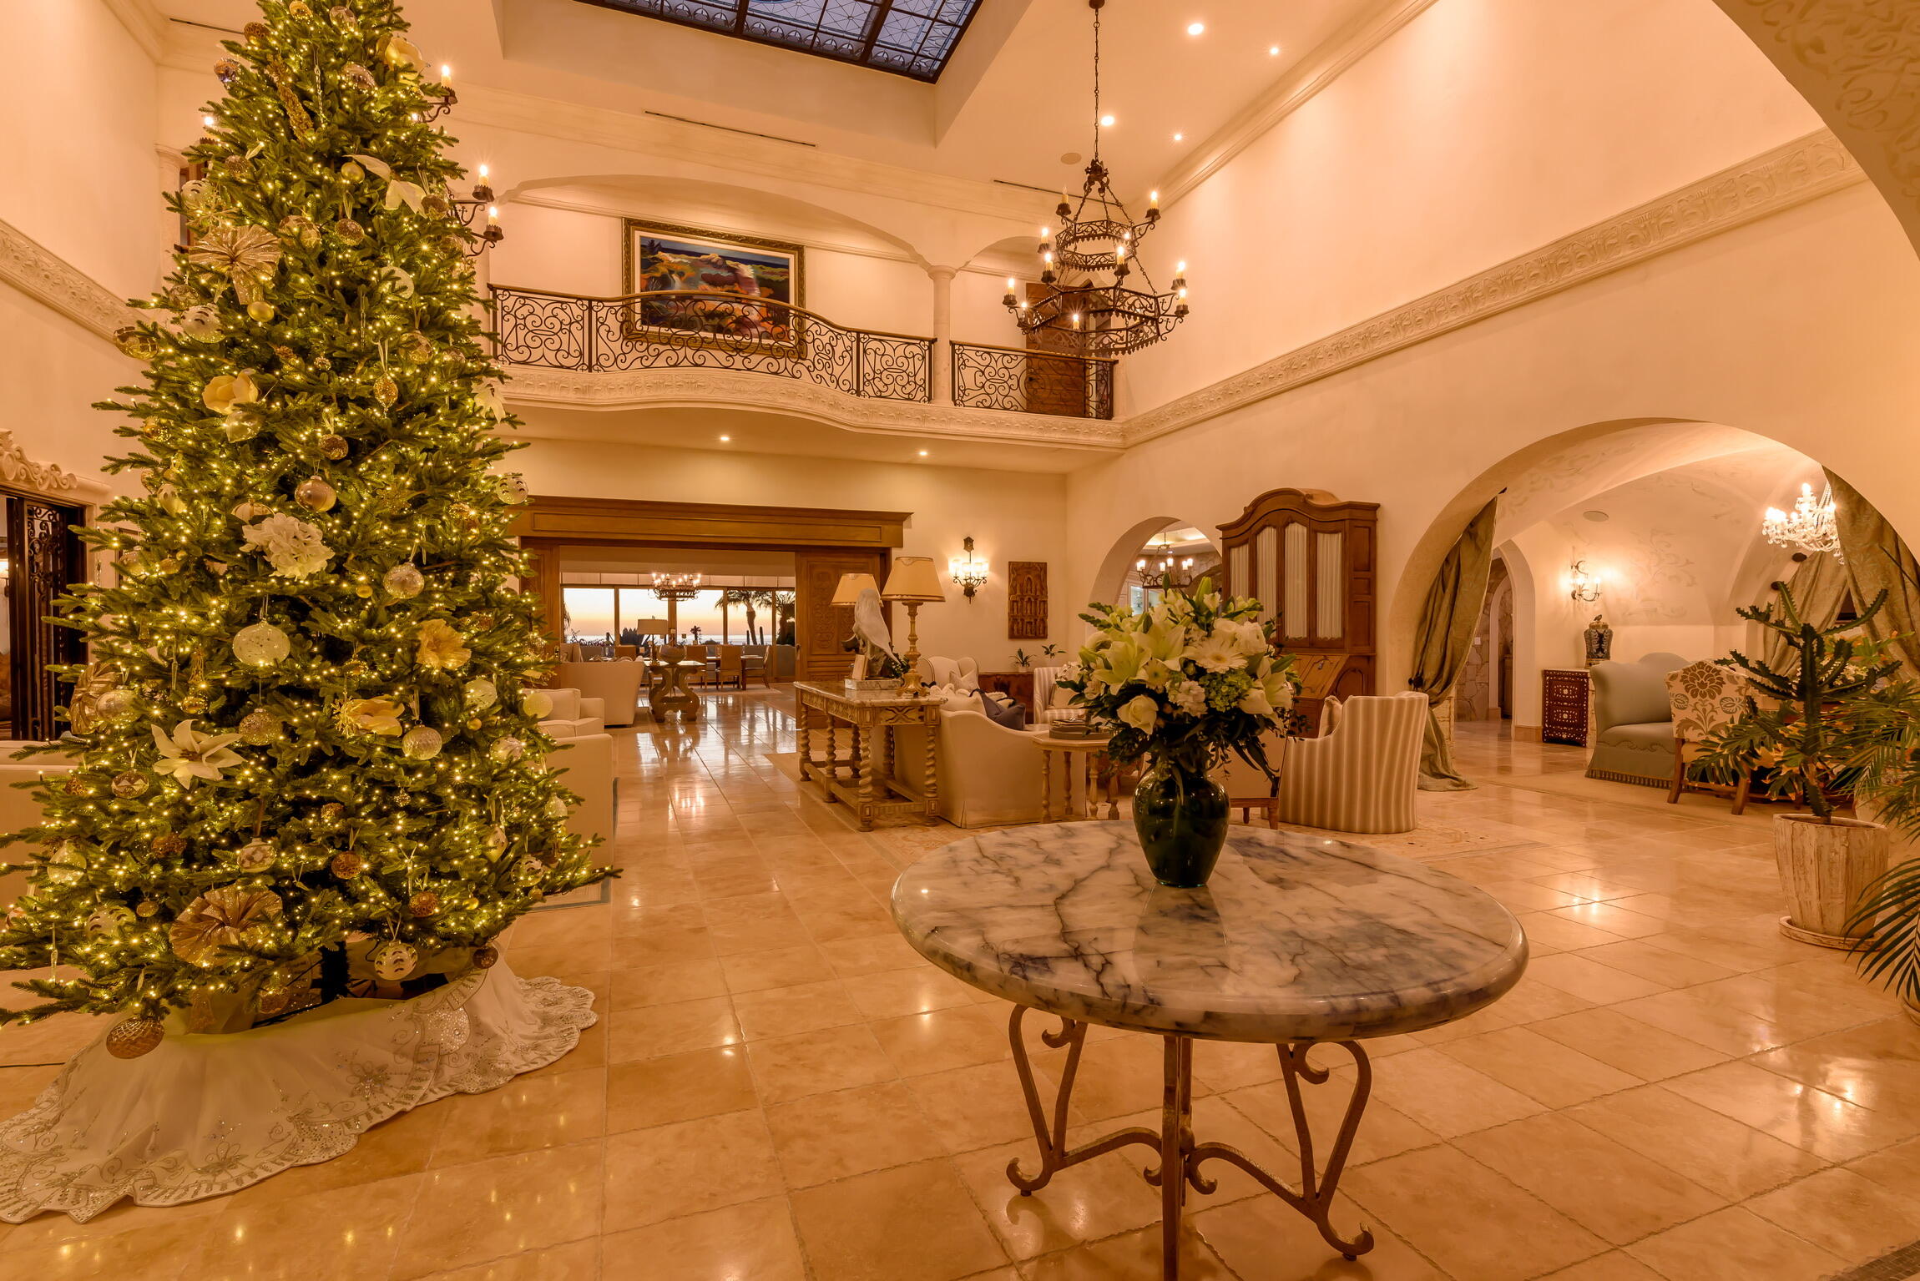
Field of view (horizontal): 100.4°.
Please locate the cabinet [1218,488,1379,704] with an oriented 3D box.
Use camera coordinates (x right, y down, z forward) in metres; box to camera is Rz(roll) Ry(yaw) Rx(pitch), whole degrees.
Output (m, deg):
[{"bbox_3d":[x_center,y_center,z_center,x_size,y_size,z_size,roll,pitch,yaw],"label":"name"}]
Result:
[{"bbox_3d":[3.095,-0.109,7.667,0.666,2.650,1.549,0,1,-23],"label":"cabinet"}]

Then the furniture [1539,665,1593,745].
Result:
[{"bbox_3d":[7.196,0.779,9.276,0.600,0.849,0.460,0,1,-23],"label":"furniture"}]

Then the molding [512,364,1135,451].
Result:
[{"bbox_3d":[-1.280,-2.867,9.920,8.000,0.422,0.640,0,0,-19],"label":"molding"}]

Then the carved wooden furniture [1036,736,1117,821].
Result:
[{"bbox_3d":[0.836,0.942,5.504,0.630,0.582,0.630,0,1,-21],"label":"carved wooden furniture"}]

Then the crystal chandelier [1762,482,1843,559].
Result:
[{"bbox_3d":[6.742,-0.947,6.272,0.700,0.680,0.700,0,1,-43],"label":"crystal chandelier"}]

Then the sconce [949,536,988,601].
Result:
[{"bbox_3d":[0.117,-1.024,11.379,0.532,0.916,0.300,0,1,-18],"label":"sconce"}]

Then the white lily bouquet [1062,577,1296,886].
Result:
[{"bbox_3d":[0.480,0.197,1.747,0.493,0.666,0.474,0,0,-19],"label":"white lily bouquet"}]

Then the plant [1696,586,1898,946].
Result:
[{"bbox_3d":[3.635,0.526,3.494,0.576,1.498,0.538,0,0,-19],"label":"plant"}]

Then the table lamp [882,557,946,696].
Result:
[{"bbox_3d":[-0.339,-0.091,5.850,0.467,1.011,0.467,0,0,0],"label":"table lamp"}]

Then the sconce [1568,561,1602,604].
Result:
[{"bbox_3d":[7.872,-0.730,10.086,0.384,0.531,0.205,0,0,-19],"label":"sconce"}]

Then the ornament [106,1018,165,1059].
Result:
[{"bbox_3d":[-1.882,0.913,1.828,0.091,0.091,0.091,0,0,-19],"label":"ornament"}]

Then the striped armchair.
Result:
[{"bbox_3d":[2.694,0.798,5.559,0.880,0.870,0.780,0,1,31],"label":"striped armchair"}]

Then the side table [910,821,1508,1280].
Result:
[{"bbox_3d":[0.480,0.905,1.747,1.235,0.750,1.235,0,0,-19],"label":"side table"}]

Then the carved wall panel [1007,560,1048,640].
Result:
[{"bbox_3d":[0.994,-0.592,11.789,0.616,1.140,0.070,0,1,-18],"label":"carved wall panel"}]

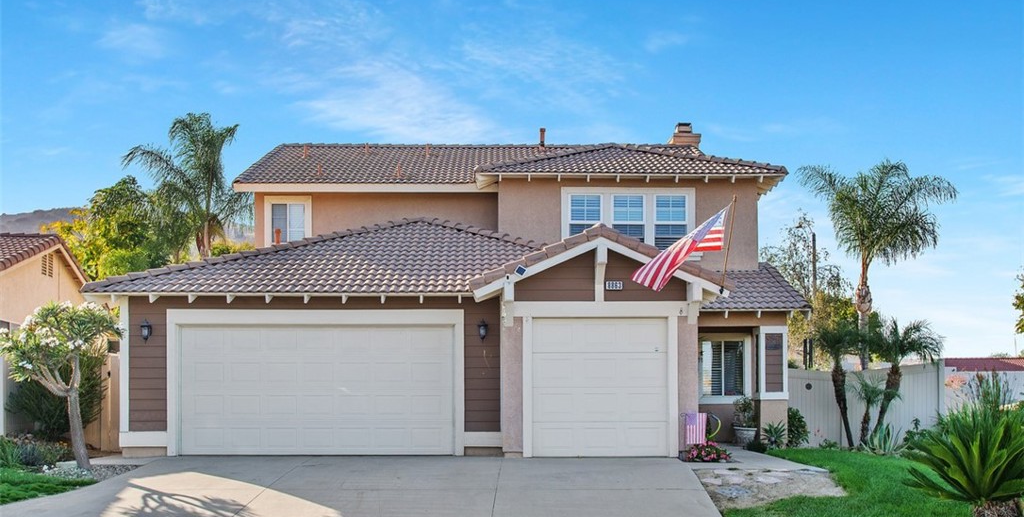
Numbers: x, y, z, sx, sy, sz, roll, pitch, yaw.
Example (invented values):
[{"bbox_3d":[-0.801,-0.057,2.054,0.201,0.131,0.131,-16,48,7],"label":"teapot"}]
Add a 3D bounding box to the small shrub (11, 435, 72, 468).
[{"bbox_3d":[-7.325,3.005,15.500,0.950,0.500,0.850,0,-3,0],"label":"small shrub"}]

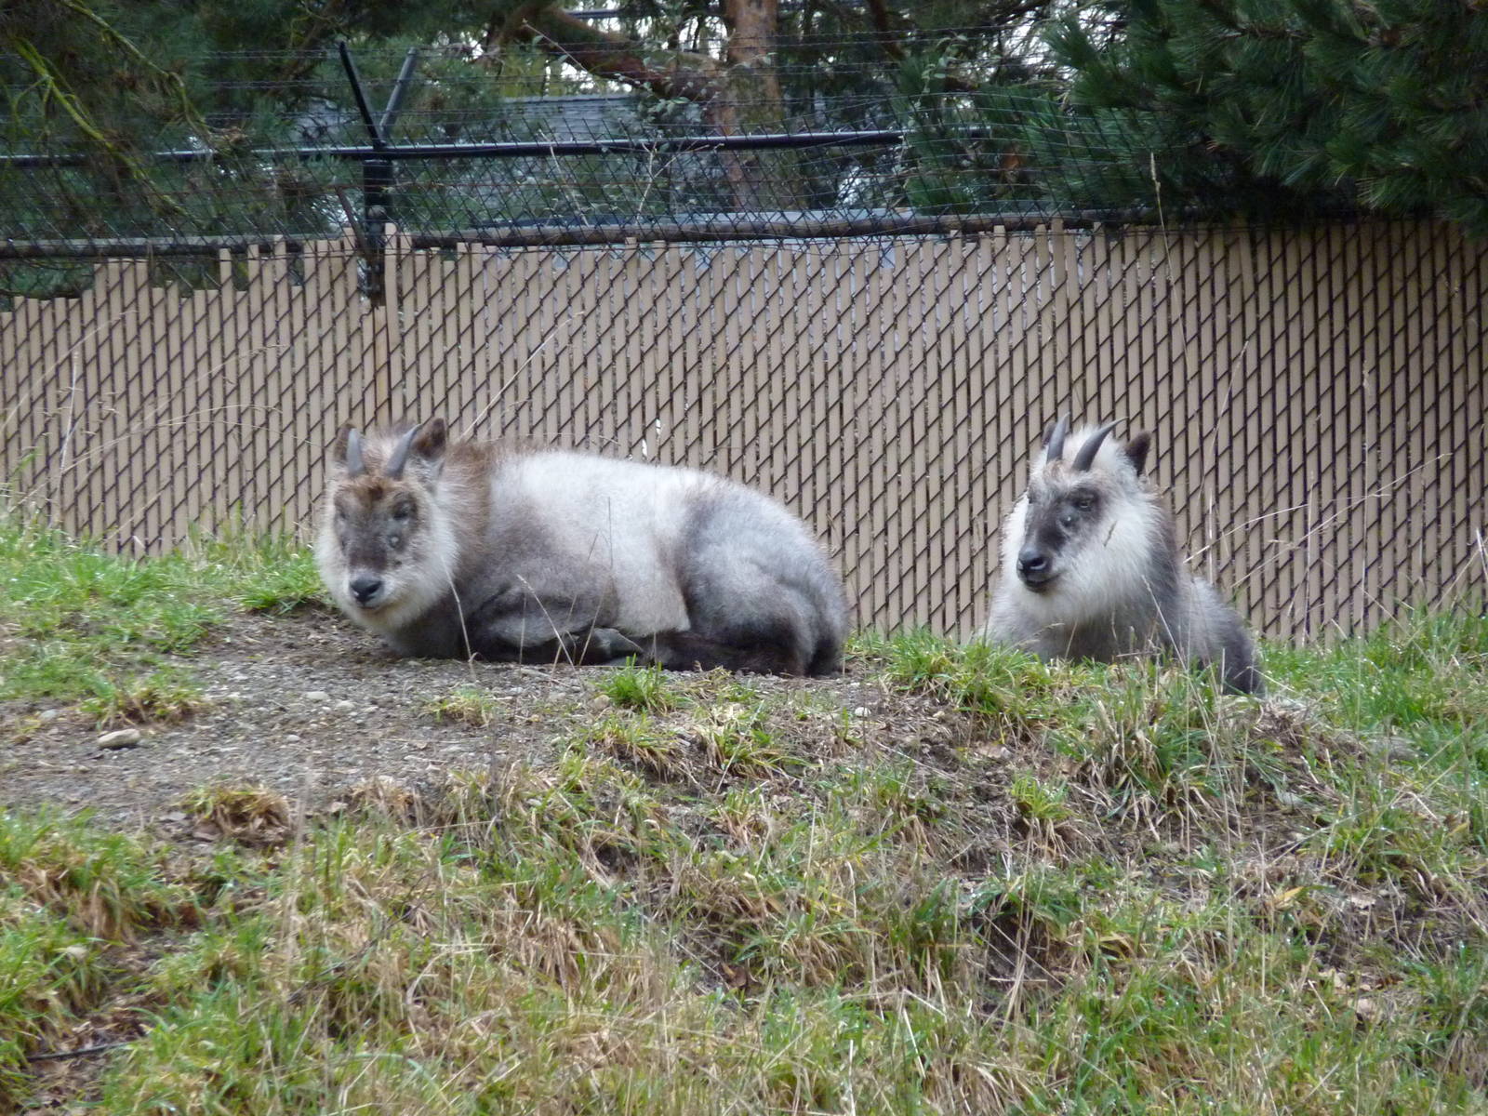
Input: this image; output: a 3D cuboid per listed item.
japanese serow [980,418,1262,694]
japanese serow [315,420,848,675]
[{"bbox_3d":[0.718,-0.001,24.400,0.440,0.520,0.930,-1,-3,23],"label":"japanese serow"},{"bbox_3d":[-0.304,-0.020,24.200,0.970,0.465,0.460,0,-3,-7],"label":"japanese serow"}]

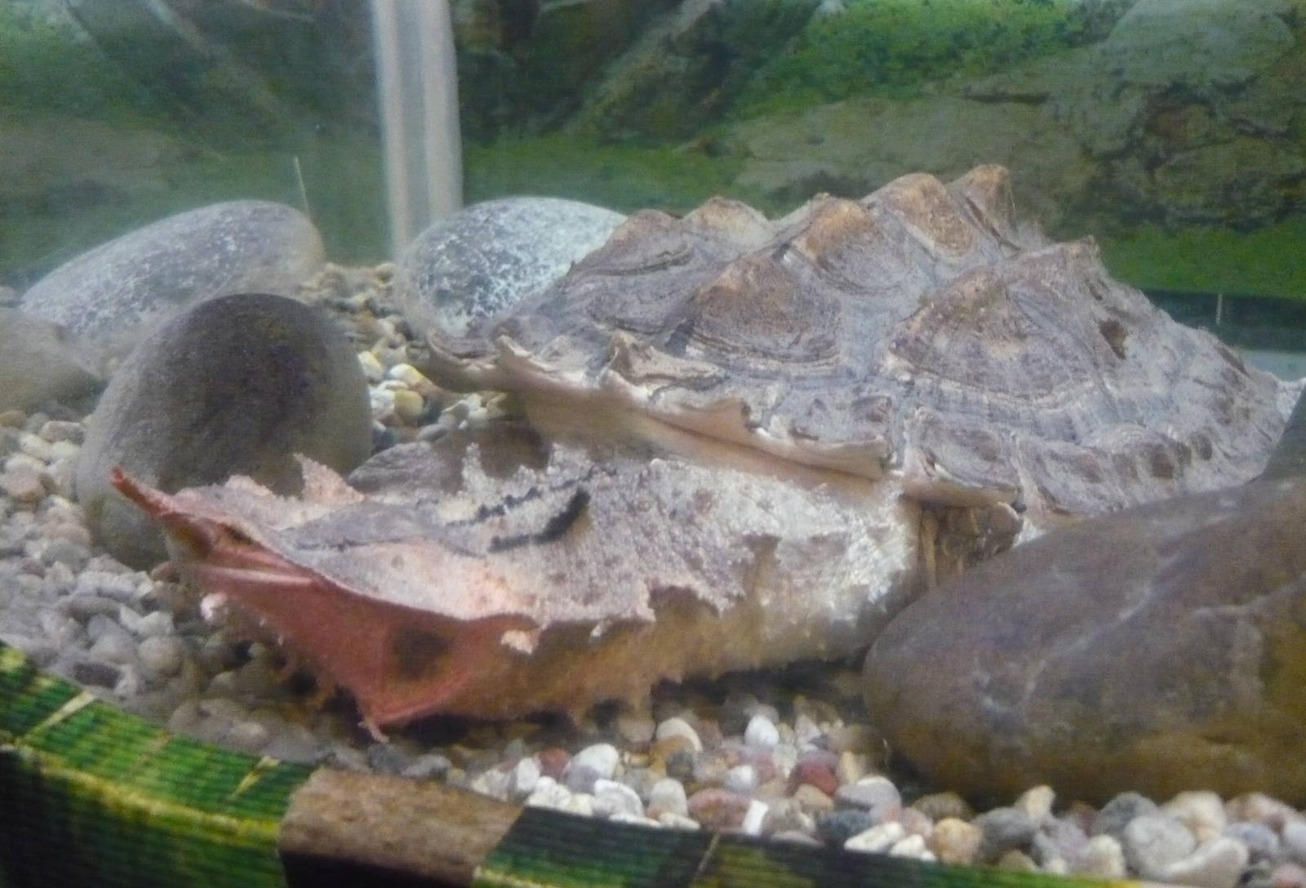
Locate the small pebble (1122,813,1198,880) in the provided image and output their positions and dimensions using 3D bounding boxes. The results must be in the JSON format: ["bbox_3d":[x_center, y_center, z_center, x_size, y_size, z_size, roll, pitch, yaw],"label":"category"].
[{"bbox_3d":[0.162,0.129,0.397,0.024,0.020,0.020,10,21,25],"label":"small pebble"}]

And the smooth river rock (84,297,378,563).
[{"bbox_3d":[-0.208,-0.007,0.605,0.143,0.135,0.115,-6,23,-14],"label":"smooth river rock"}]

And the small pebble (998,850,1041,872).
[{"bbox_3d":[0.114,0.131,0.388,0.014,0.009,0.011,8,20,19],"label":"small pebble"}]

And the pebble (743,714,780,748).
[{"bbox_3d":[0.048,0.127,0.547,0.016,0.014,0.015,3,20,6],"label":"pebble"}]

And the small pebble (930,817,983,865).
[{"bbox_3d":[0.097,0.127,0.398,0.017,0.016,0.015,6,20,15],"label":"small pebble"}]

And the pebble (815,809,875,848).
[{"bbox_3d":[0.062,0.125,0.403,0.018,0.013,0.015,4,19,10],"label":"pebble"}]

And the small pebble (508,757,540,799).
[{"bbox_3d":[-0.052,0.137,0.513,0.011,0.015,0.014,-1,20,-6],"label":"small pebble"}]

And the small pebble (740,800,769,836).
[{"bbox_3d":[0.040,0.147,0.489,0.010,0.014,0.014,3,20,6],"label":"small pebble"}]

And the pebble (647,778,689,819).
[{"bbox_3d":[0.005,0.119,0.417,0.014,0.015,0.013,1,19,1],"label":"pebble"}]

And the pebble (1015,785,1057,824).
[{"bbox_3d":[0.155,0.145,0.502,0.015,0.015,0.015,8,21,19],"label":"pebble"}]

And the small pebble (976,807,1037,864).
[{"bbox_3d":[0.114,0.126,0.401,0.020,0.017,0.018,7,20,18],"label":"small pebble"}]

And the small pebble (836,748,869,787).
[{"bbox_3d":[0.072,0.117,0.449,0.012,0.013,0.011,0,22,0],"label":"small pebble"}]

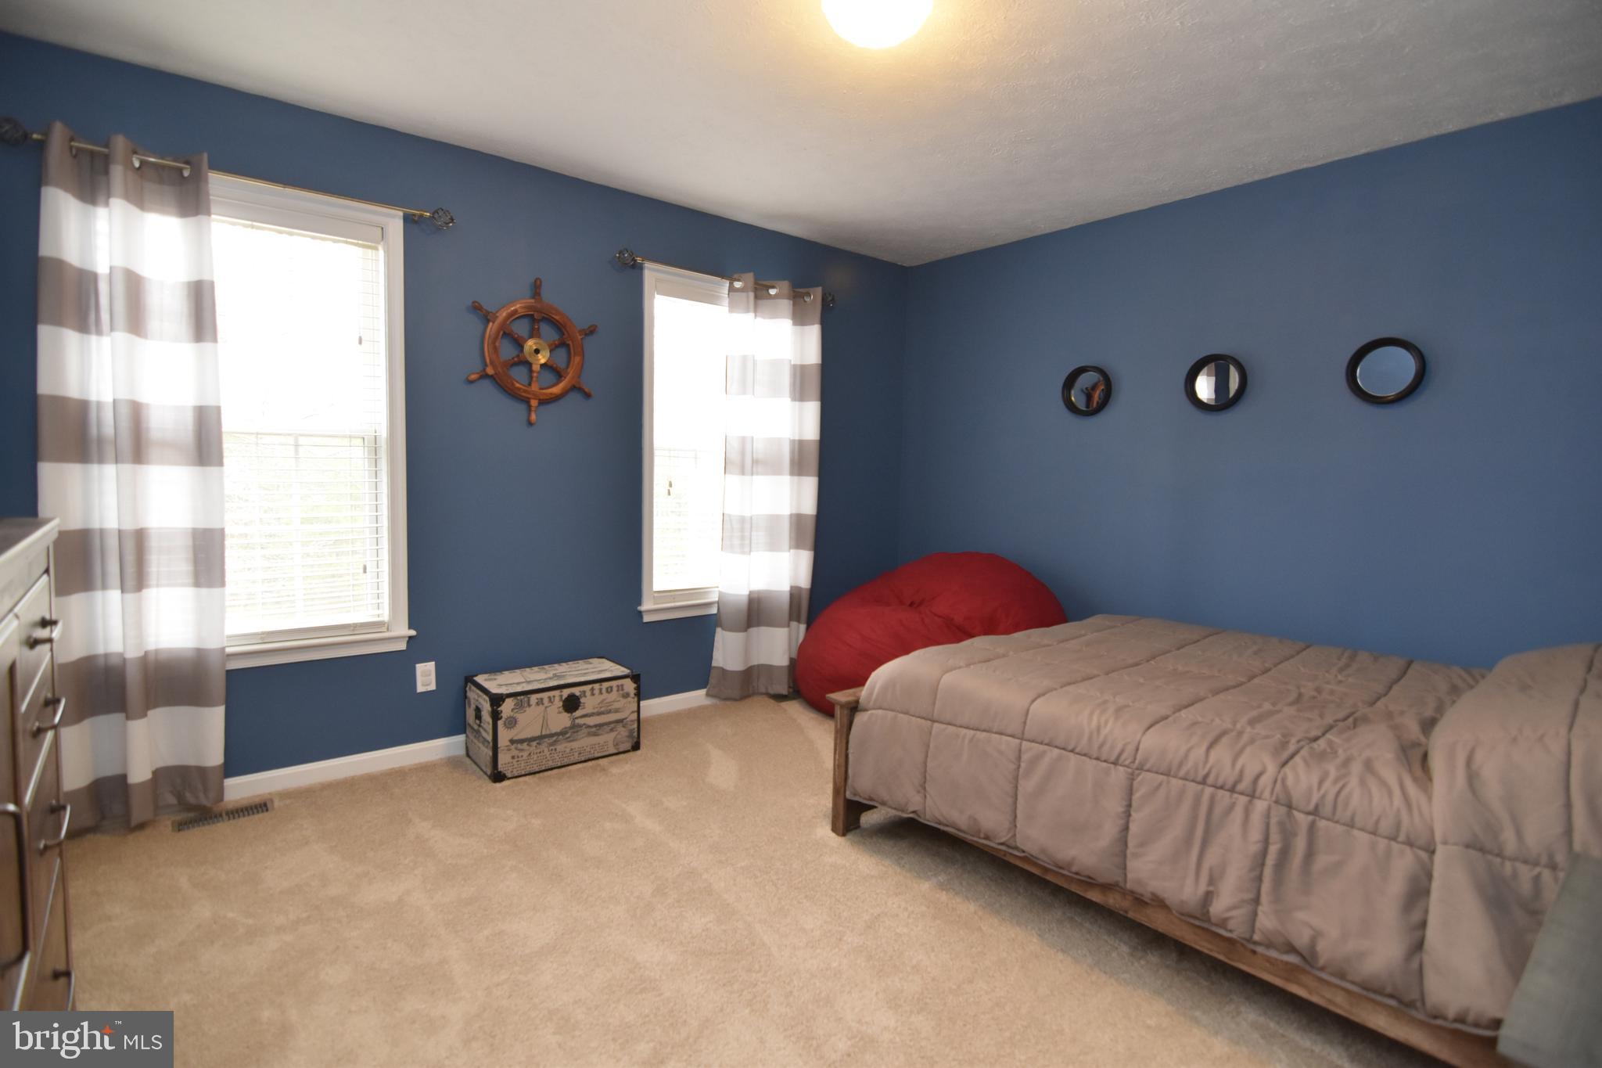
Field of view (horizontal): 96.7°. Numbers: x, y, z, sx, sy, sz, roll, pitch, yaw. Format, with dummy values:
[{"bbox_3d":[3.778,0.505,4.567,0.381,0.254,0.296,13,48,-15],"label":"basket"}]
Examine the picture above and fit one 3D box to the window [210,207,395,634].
[{"bbox_3d":[-1.925,-0.374,2.553,0.800,1.550,0.080,-2,6,-37],"label":"window"}]

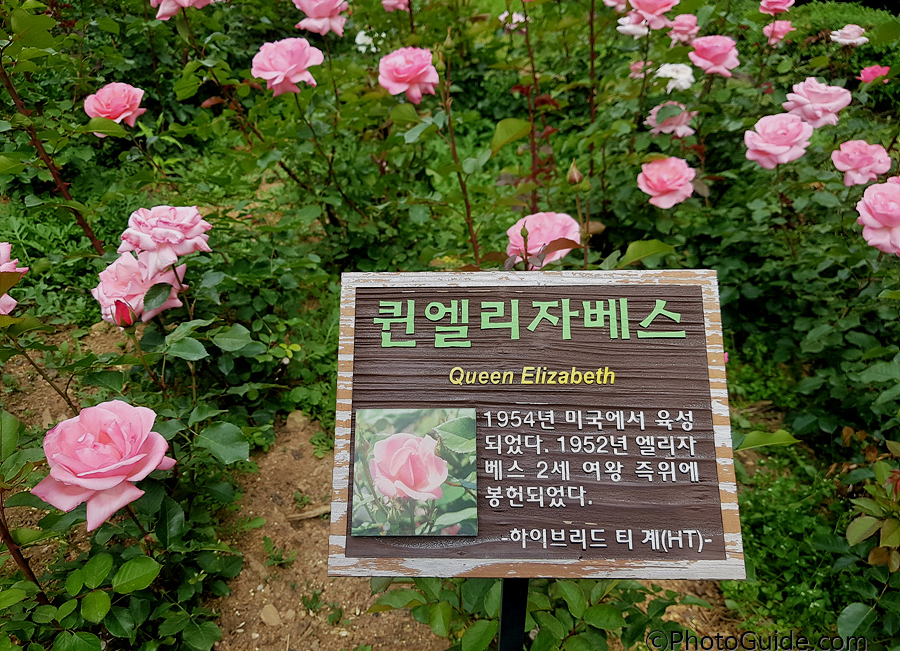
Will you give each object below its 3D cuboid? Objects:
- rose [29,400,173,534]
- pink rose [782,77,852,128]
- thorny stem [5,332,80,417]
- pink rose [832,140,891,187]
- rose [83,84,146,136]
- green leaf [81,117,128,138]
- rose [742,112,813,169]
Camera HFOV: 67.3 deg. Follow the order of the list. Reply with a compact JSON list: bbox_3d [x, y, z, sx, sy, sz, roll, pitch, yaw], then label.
[{"bbox_3d":[-0.266,0.105,0.530,0.110,0.066,0.103,-11,40,-19],"label":"rose"},{"bbox_3d":[0.544,-0.330,1.000,0.098,0.060,0.098,15,43,24],"label":"pink rose"},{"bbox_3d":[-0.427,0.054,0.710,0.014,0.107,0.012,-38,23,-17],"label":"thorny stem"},{"bbox_3d":[0.657,-0.259,1.080,0.092,0.055,0.092,17,64,27],"label":"pink rose"},{"bbox_3d":[-0.523,-0.339,1.060,0.092,0.063,0.088,-13,57,-21],"label":"rose"},{"bbox_3d":[-0.450,-0.258,0.880,0.059,0.012,0.034,0,56,-15],"label":"green leaf"},{"bbox_3d":[0.479,-0.271,0.990,0.098,0.066,0.093,13,52,21],"label":"rose"}]

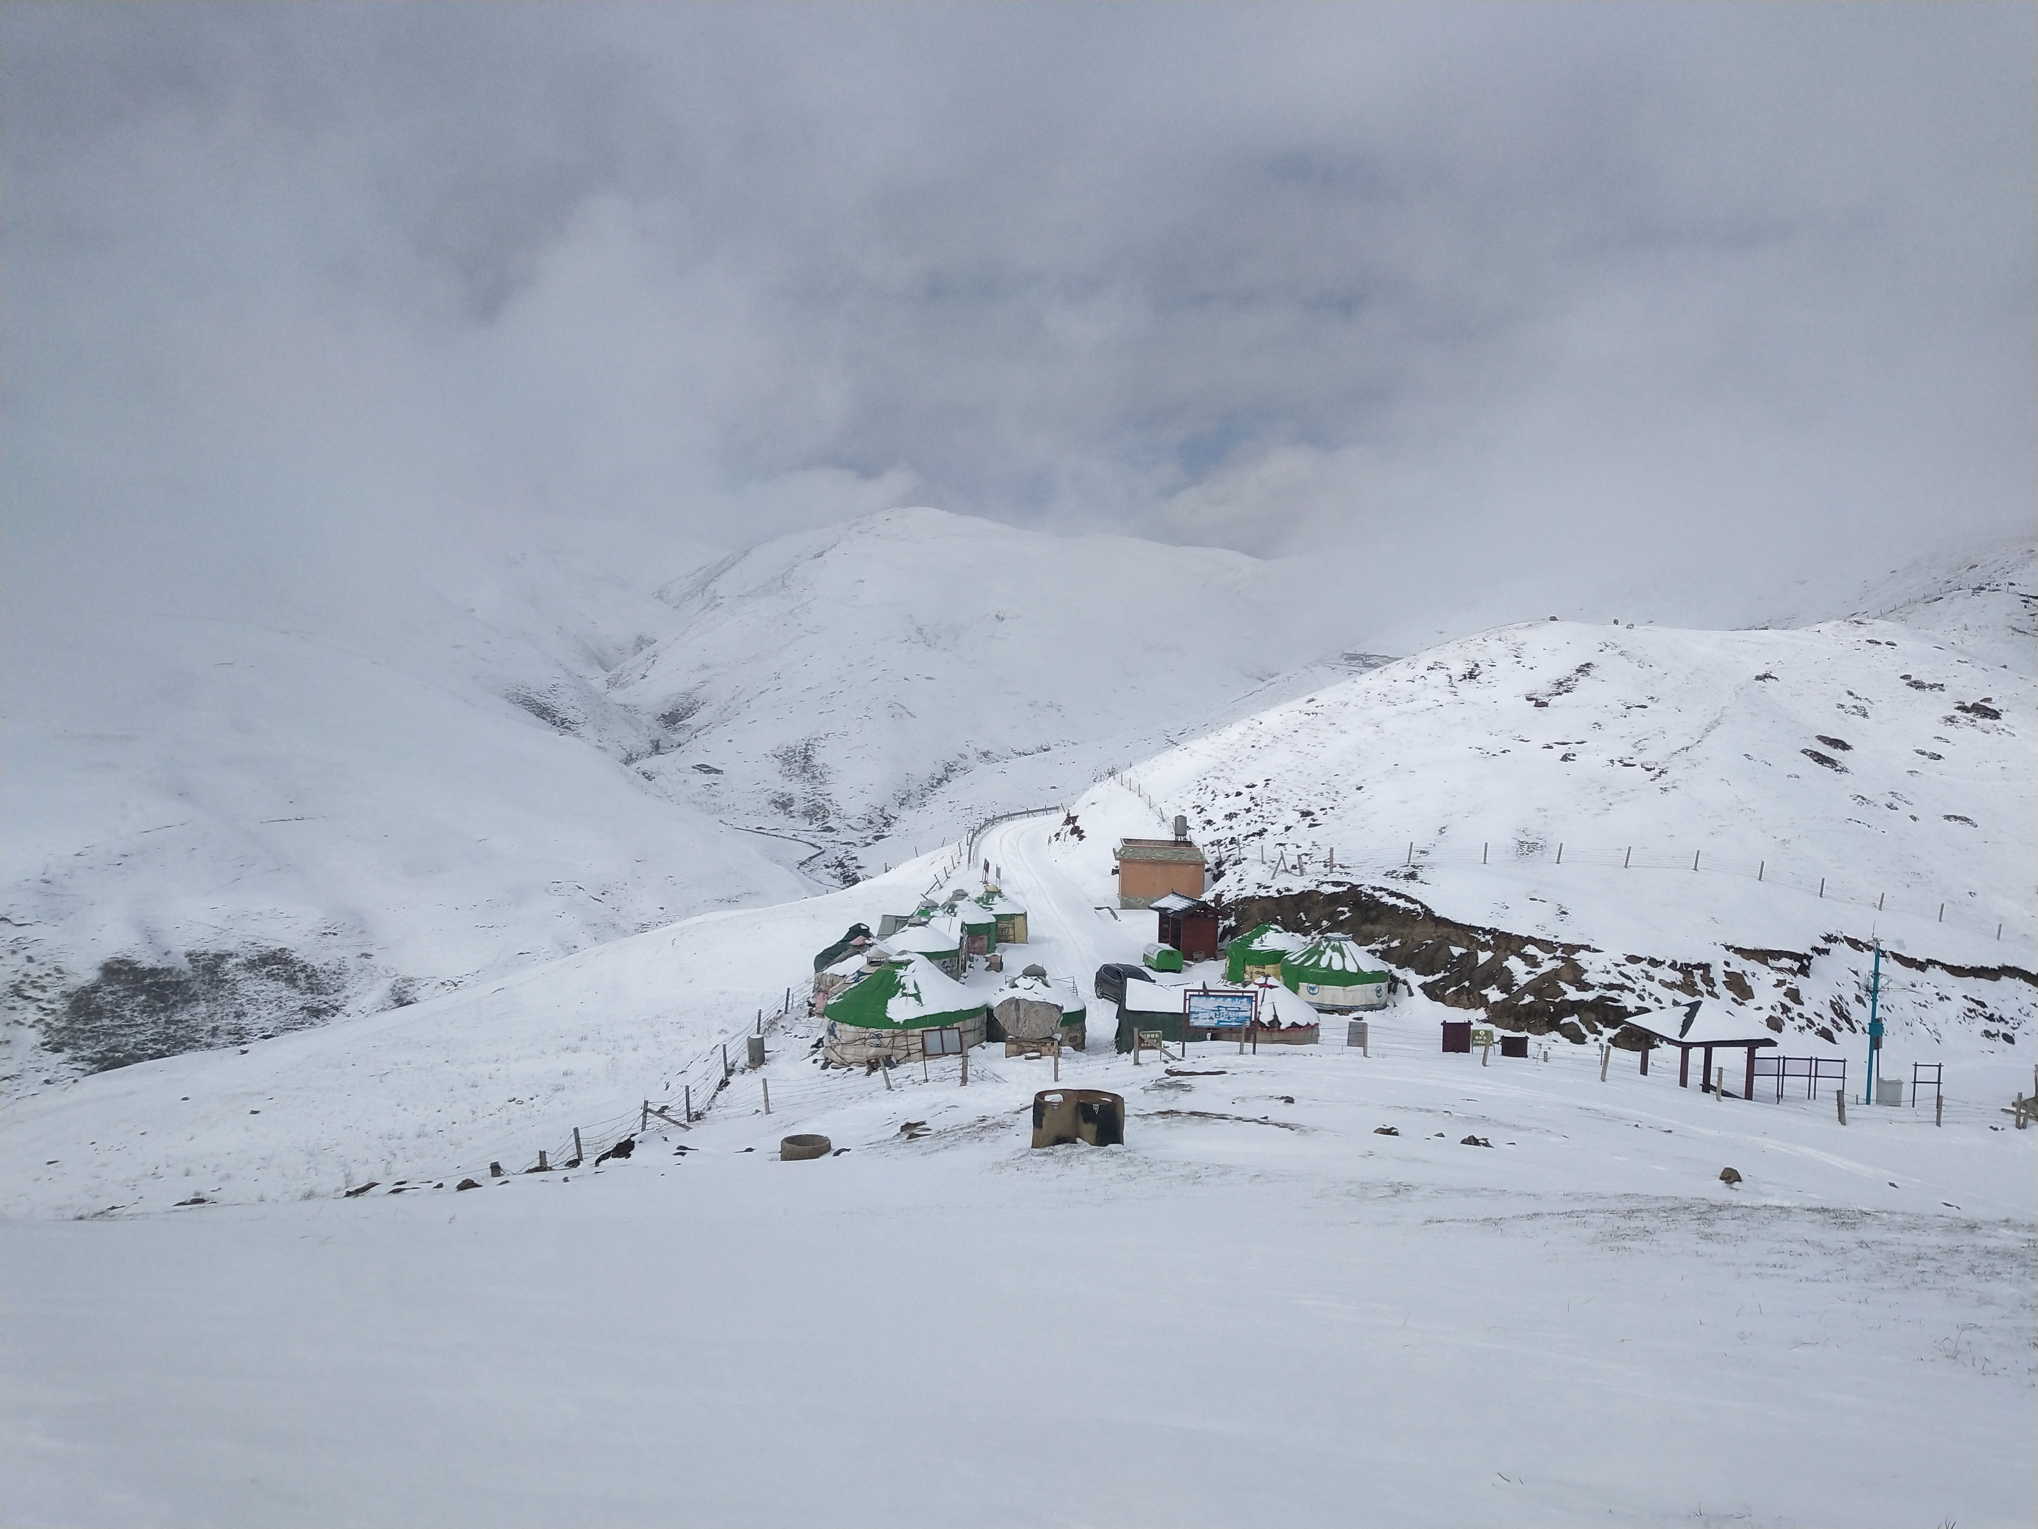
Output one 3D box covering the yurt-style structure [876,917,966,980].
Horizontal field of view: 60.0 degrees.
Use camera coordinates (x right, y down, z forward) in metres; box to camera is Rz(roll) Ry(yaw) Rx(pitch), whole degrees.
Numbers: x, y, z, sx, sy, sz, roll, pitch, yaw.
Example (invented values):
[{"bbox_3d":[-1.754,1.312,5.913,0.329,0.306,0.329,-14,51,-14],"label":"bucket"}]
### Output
[{"bbox_3d":[-4.834,9.190,87.149,4.100,3.100,4.100,0,5,0],"label":"yurt-style structure"}]

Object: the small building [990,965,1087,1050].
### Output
[{"bbox_3d":[0.732,10.227,75.168,4.100,3.500,4.100,0,5,0],"label":"small building"}]

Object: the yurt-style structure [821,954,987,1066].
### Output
[{"bbox_3d":[-4.848,10.054,75.187,7.000,3.900,7.000,0,5,0],"label":"yurt-style structure"}]

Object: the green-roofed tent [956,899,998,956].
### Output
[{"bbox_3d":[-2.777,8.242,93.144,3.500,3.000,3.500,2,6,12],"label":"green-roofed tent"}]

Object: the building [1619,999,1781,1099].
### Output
[{"bbox_3d":[25.851,10.540,67.000,3.950,3.130,3.950,0,4,-11],"label":"building"}]

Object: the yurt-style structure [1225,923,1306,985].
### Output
[{"bbox_3d":[12.210,9.032,86.000,4.300,2.470,4.300,1,4,0],"label":"yurt-style structure"}]

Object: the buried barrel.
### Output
[{"bbox_3d":[1.267,7.622,38.000,1.950,1.020,1.000,1,4,0],"label":"buried barrel"}]

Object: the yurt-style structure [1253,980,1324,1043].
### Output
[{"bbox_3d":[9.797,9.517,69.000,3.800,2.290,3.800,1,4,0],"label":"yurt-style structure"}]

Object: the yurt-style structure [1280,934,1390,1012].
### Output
[{"bbox_3d":[14.863,9.525,82.651,5.000,3.150,4.700,0,5,0],"label":"yurt-style structure"}]

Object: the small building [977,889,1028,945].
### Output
[{"bbox_3d":[-1.229,8.198,96.649,3.600,3.100,3.600,0,6,-3],"label":"small building"}]

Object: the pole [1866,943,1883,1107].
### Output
[{"bbox_3d":[31.466,9.551,65.000,0.500,5.890,0.500,1,4,0],"label":"pole"}]

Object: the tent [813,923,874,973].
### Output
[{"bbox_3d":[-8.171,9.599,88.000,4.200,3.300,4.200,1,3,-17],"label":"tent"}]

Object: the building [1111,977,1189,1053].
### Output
[{"bbox_3d":[5.486,9.471,68.000,3.500,2.320,3.000,1,4,0],"label":"building"}]

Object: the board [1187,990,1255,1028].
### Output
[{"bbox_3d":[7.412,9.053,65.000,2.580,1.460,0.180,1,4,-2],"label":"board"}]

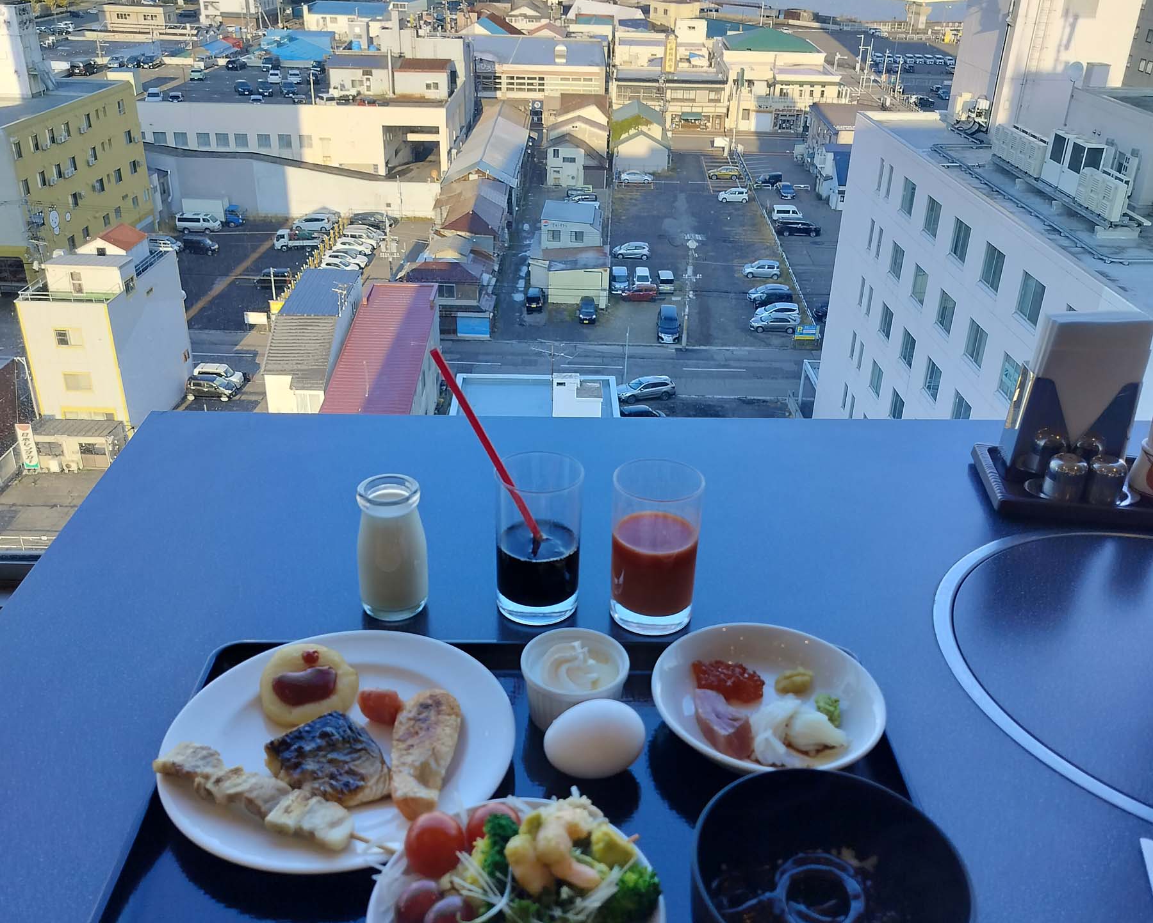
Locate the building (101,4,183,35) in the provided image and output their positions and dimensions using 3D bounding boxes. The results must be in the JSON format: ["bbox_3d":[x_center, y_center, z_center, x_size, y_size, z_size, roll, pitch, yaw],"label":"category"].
[{"bbox_3d":[-110.753,-113.250,271.614,16.032,5.682,9.132,2,28,1],"label":"building"}]

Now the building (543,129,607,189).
[{"bbox_3d":[0.089,-39.997,141.021,8.016,6.190,5.885,2,28,0],"label":"building"}]

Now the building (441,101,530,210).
[{"bbox_3d":[-11.242,-41.234,142.449,9.031,6.393,41.096,1,28,-1],"label":"building"}]

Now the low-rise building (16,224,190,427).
[{"bbox_3d":[-31.962,-8.608,73.009,5.581,13.394,10.857,2,28,0],"label":"low-rise building"}]

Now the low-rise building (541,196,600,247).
[{"bbox_3d":[-0.529,-22.194,108.869,5.900,6.700,6.900,2,28,1],"label":"low-rise building"}]

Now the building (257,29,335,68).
[{"bbox_3d":[-56.361,-80.774,215.039,14.000,7.400,24.000,2,28,0],"label":"building"}]

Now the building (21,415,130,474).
[{"bbox_3d":[-32.555,-1.068,69.979,5.682,2.943,2.435,2,28,0],"label":"building"}]

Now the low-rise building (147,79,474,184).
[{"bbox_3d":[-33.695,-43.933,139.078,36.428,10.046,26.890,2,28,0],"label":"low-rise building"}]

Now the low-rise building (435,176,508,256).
[{"bbox_3d":[-11.518,-28.104,121.182,6.400,5.000,20.000,0,28,-3],"label":"low-rise building"}]

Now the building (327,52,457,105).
[{"bbox_3d":[-23.287,-49.787,137.049,15.000,4.200,7.500,2,28,0],"label":"building"}]

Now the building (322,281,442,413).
[{"bbox_3d":[-12.294,-4.149,70.243,5.000,8.300,22.000,1,28,-2],"label":"building"}]

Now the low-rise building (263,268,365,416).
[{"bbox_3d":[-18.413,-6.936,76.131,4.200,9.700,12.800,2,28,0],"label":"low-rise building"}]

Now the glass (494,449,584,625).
[{"bbox_3d":[-0.027,0.054,0.750,0.061,0.107,0.061,2,28,0],"label":"glass"}]

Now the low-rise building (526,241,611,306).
[{"bbox_3d":[-0.705,-17.956,102.359,7.407,3.856,6.190,2,28,0],"label":"low-rise building"}]

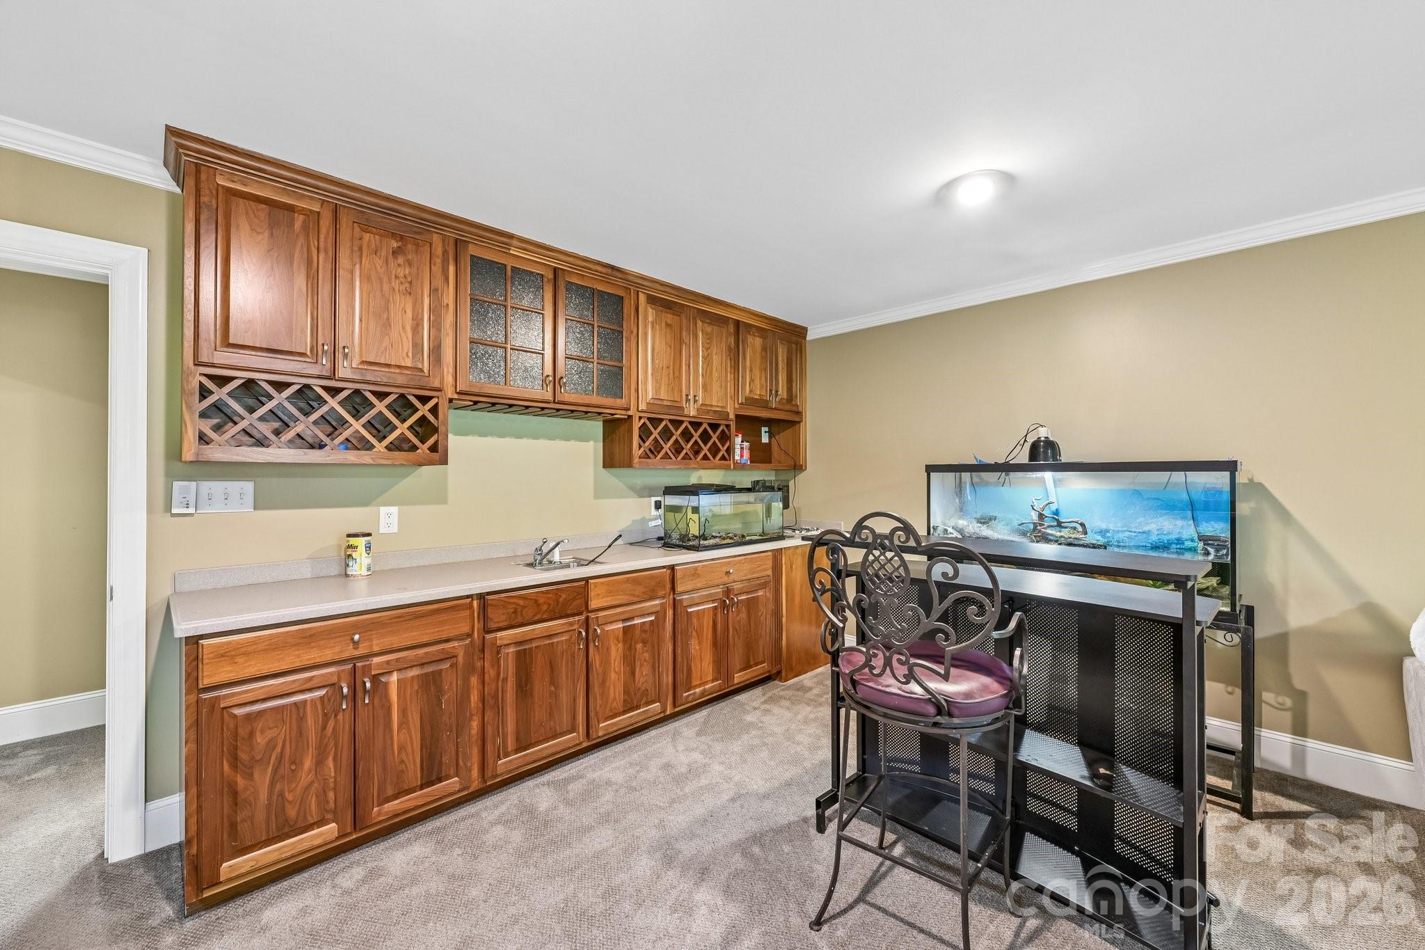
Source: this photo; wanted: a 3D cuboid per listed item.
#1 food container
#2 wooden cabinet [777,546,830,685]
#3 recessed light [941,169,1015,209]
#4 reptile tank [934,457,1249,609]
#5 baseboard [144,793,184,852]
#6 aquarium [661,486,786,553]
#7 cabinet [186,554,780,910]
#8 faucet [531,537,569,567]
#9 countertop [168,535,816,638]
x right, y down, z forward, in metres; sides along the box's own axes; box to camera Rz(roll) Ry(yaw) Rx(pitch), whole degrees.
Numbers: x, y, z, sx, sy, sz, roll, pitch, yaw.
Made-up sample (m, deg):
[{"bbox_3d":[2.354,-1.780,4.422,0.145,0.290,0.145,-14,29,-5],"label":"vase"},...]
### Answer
[{"bbox_3d":[-1.471,0.333,2.304,0.092,0.175,0.092,0,0,-33],"label":"food container"},{"bbox_3d":[0.504,0.896,4.012,0.740,0.876,0.605,0,0,-45],"label":"wooden cabinet"},{"bbox_3d":[1.016,-1.081,2.150,0.265,0.050,0.265,0,0,-45],"label":"recessed light"},{"bbox_3d":[1.796,0.265,2.799,0.470,0.640,1.258,0,0,-45],"label":"reptile tank"},{"bbox_3d":[-1.963,1.249,1.984,0.090,0.170,0.018,0,0,-45],"label":"baseboard"},{"bbox_3d":[0.087,0.245,3.410,0.762,0.350,0.317,0,0,-45],"label":"aquarium"},{"bbox_3d":[-0.739,0.896,2.768,2.756,0.876,0.625,0,0,-45],"label":"cabinet"},{"bbox_3d":[-0.755,0.358,2.590,0.180,0.123,0.065,0,0,-45],"label":"faucet"},{"bbox_3d":[-0.471,0.440,3.021,3.540,0.040,0.642,0,0,-45],"label":"countertop"}]

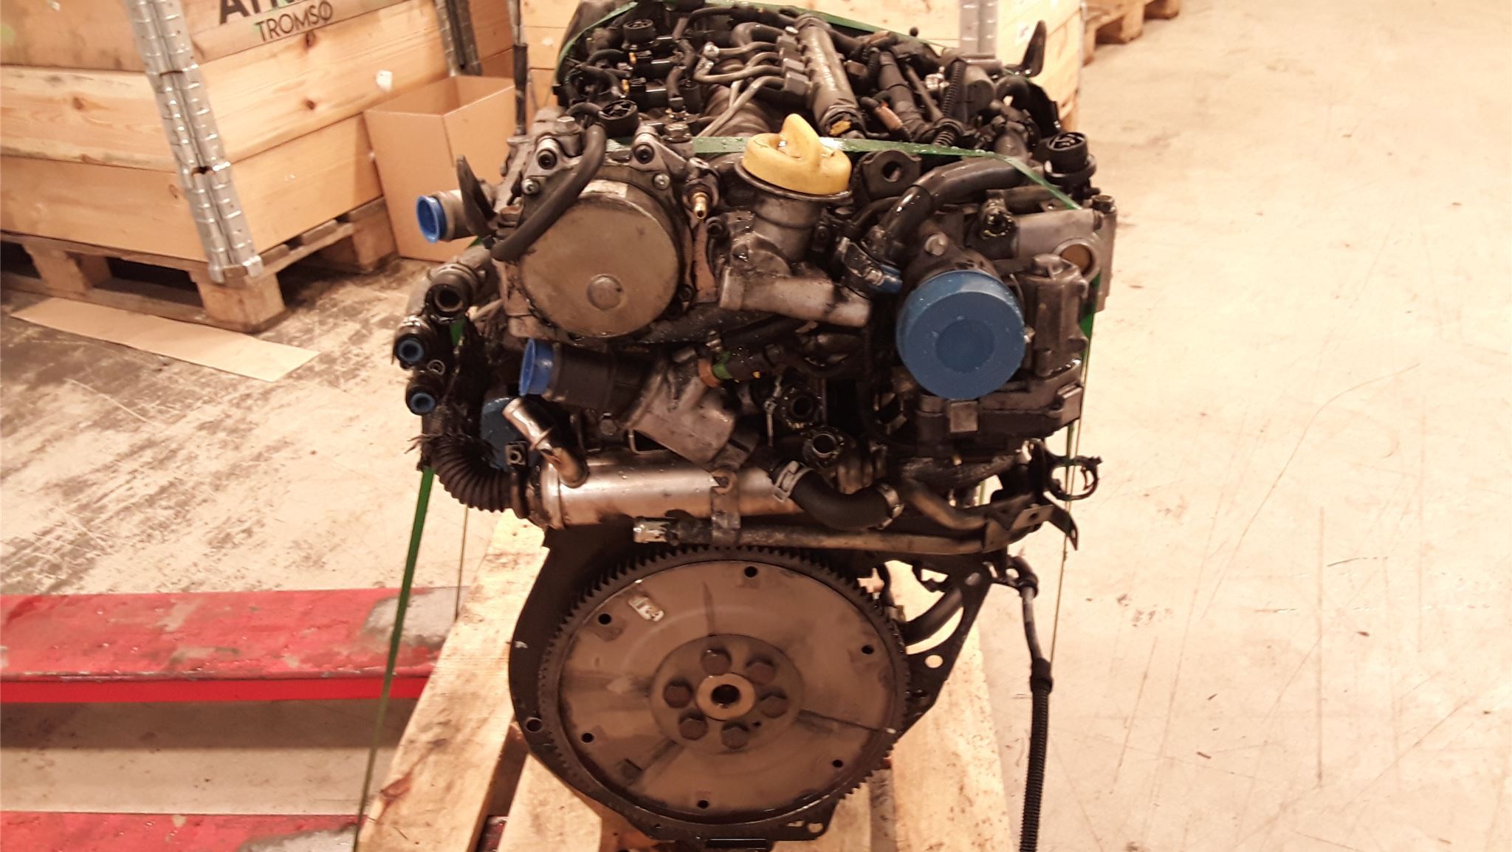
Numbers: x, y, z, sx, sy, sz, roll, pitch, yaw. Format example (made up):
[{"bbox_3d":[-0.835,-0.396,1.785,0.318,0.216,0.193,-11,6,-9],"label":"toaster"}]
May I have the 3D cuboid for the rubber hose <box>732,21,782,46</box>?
[{"bbox_3d":[0.001,-0.336,1.049,0.043,0.020,0.030,-5,29,0],"label":"rubber hose"}]

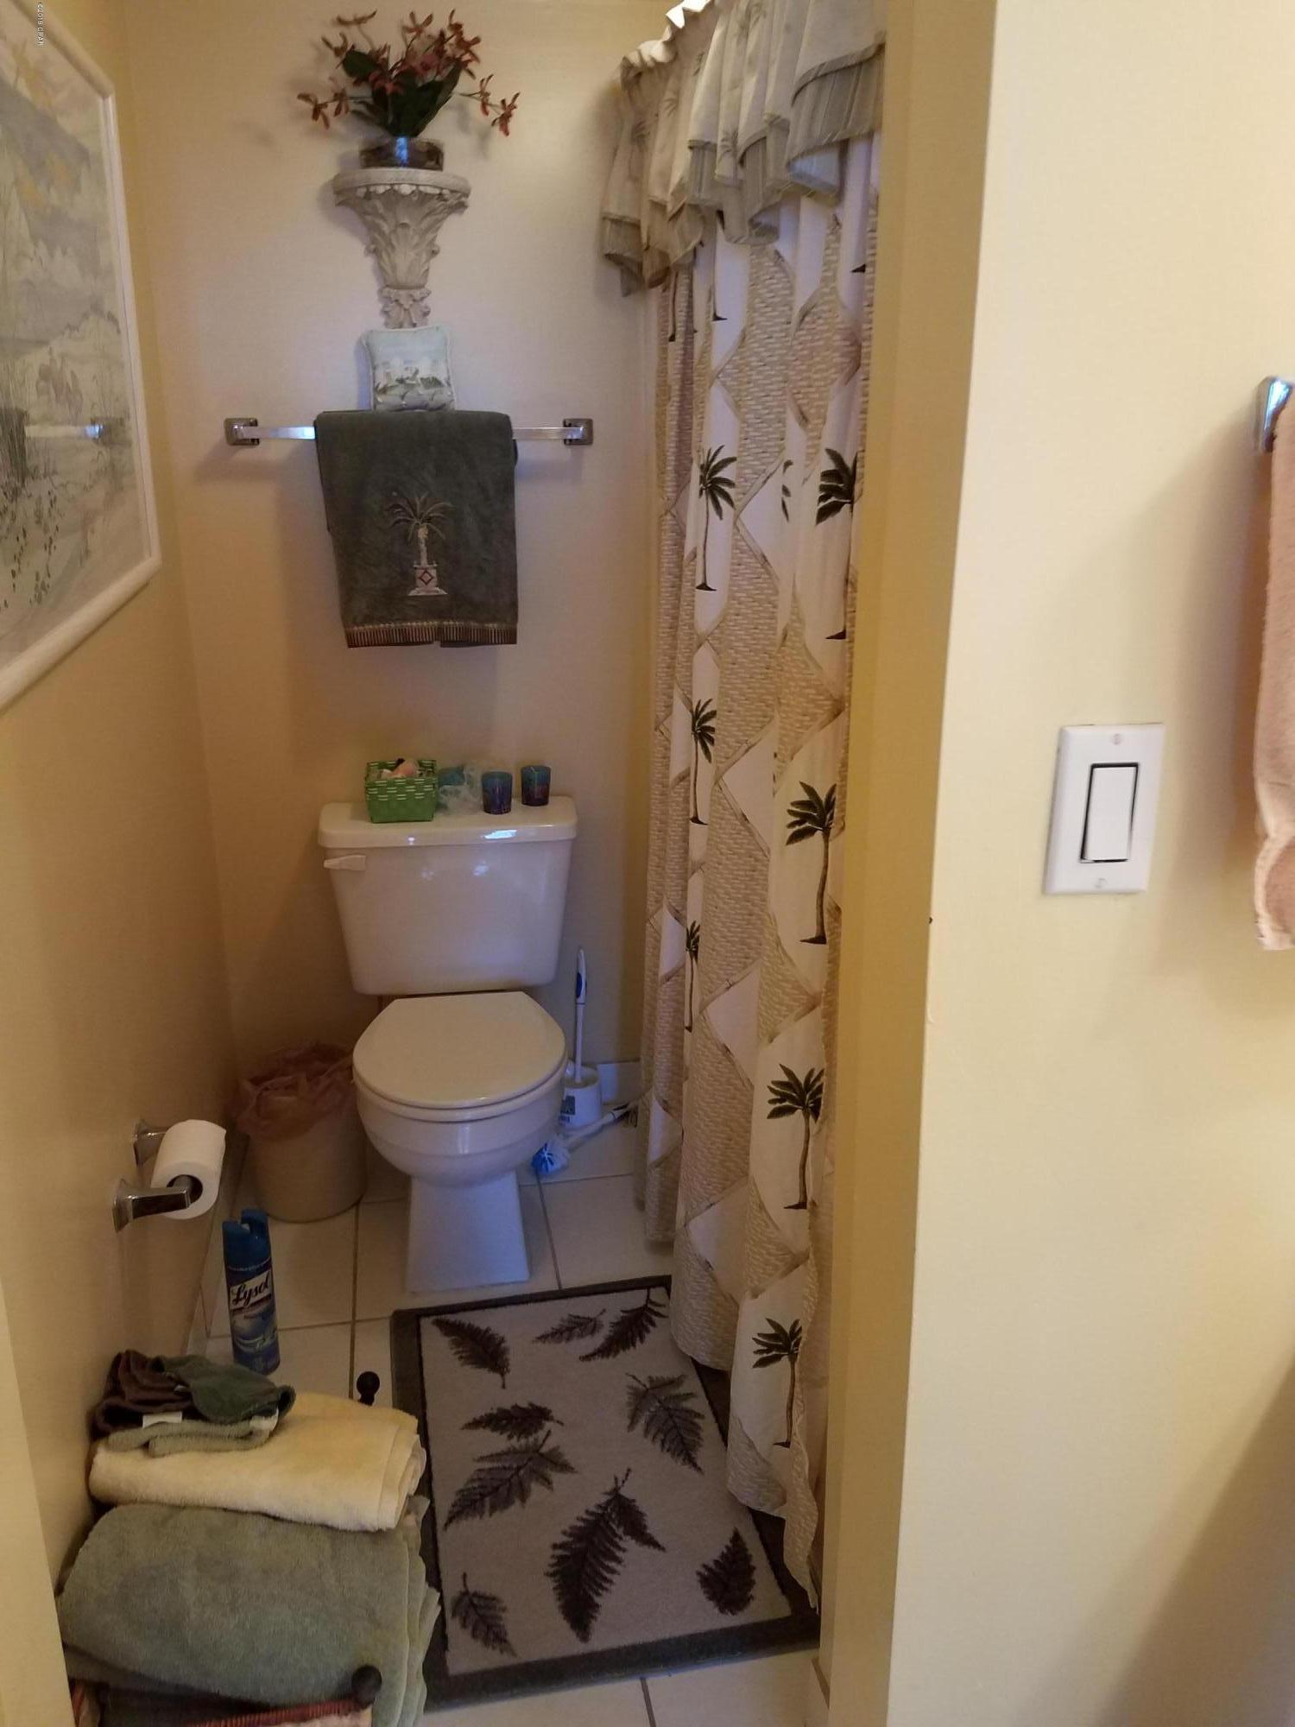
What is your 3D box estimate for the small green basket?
[{"bbox_3d":[-0.452,-0.130,2.400,0.127,0.083,0.140,-2,17,-7],"label":"small green basket"}]

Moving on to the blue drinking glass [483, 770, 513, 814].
[{"bbox_3d":[-0.280,-0.131,2.421,0.056,0.070,0.056,-4,17,-10],"label":"blue drinking glass"}]

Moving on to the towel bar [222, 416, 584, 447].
[{"bbox_3d":[-0.405,-0.748,2.252,0.630,0.052,0.078,-4,19,-10],"label":"towel bar"}]

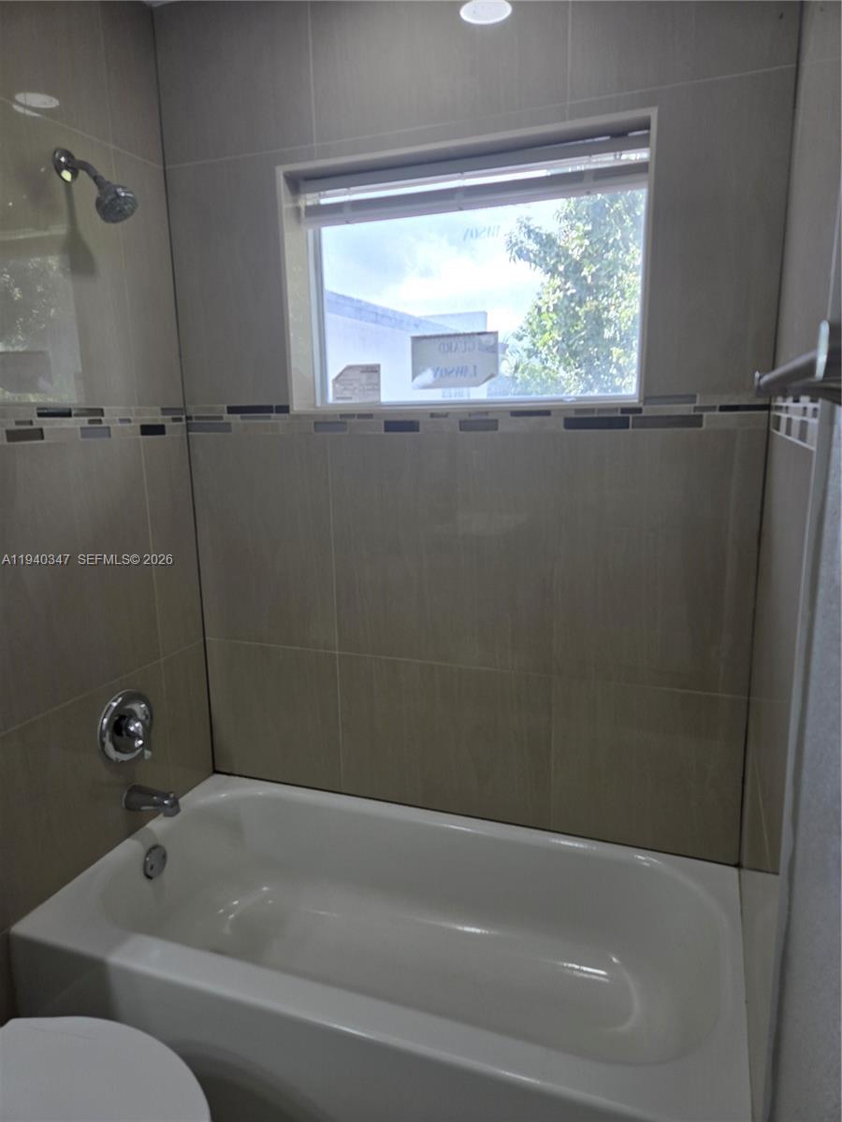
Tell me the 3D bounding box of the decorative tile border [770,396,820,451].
[{"bbox_3d":[0.618,-0.256,1.242,0.013,0.097,0.770,3,12,21],"label":"decorative tile border"}]

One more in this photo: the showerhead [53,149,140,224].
[{"bbox_3d":[-0.721,-0.843,1.669,0.177,0.166,0.090,3,12,21],"label":"showerhead"}]

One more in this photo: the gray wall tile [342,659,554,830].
[{"bbox_3d":[0.057,0.487,2.039,0.610,0.435,0.015,3,12,21],"label":"gray wall tile"}]

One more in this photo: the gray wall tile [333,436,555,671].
[{"bbox_3d":[0.047,-0.024,1.937,0.610,0.609,0.015,3,12,21],"label":"gray wall tile"}]

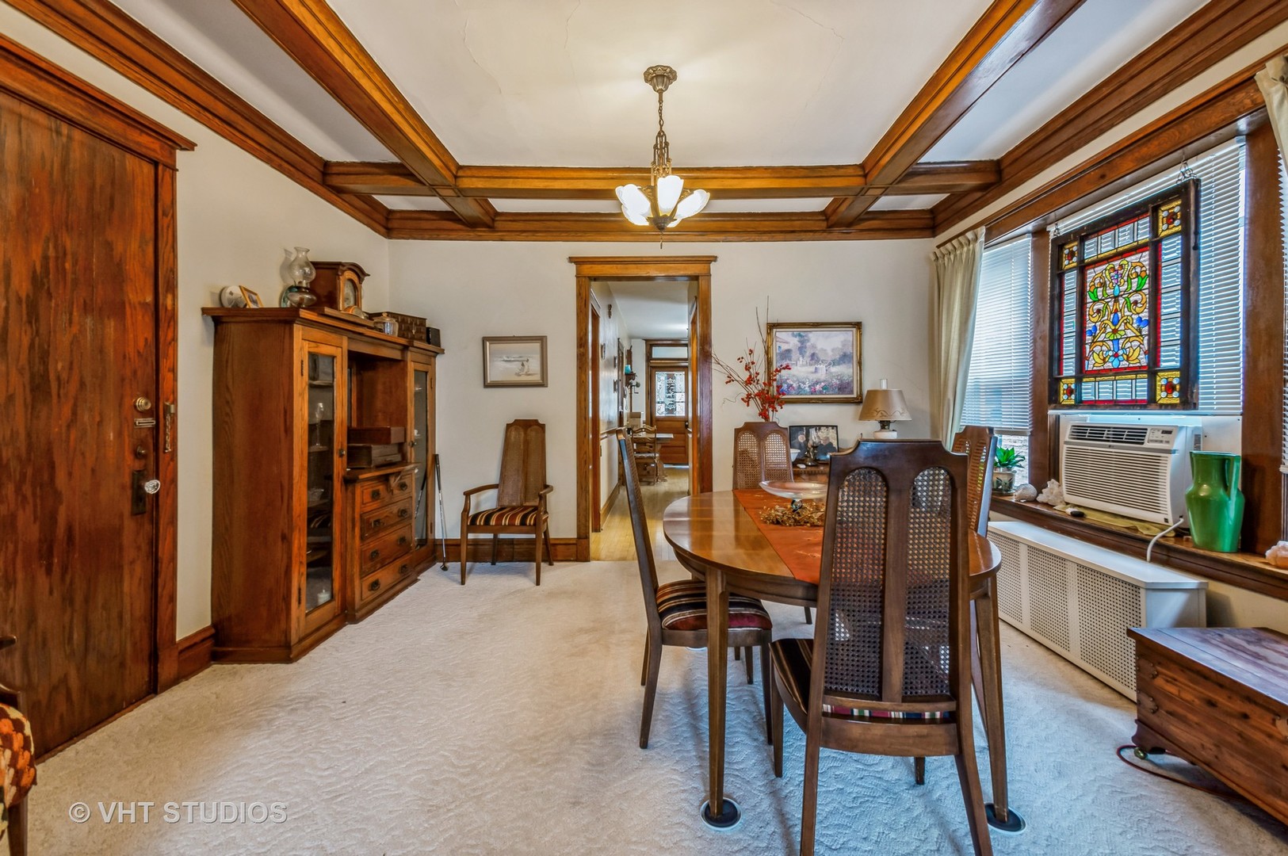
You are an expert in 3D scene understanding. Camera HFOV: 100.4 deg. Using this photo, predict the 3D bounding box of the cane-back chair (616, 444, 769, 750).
[{"bbox_3d":[0.180,0.553,2.060,0.560,1.080,0.490,0,2,-2],"label":"cane-back chair"}]

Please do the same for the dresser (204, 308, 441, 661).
[{"bbox_3d":[-1.733,0.245,3.237,0.450,1.610,1.680,0,2,2],"label":"dresser"}]

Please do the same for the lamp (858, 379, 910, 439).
[{"bbox_3d":[1.686,-0.049,3.760,0.335,0.580,0.335,0,2,2],"label":"lamp"}]

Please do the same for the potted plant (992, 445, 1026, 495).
[{"bbox_3d":[2.227,0.252,3.351,0.220,0.300,0.220,0,2,2],"label":"potted plant"}]

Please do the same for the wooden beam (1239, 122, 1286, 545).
[{"bbox_3d":[2.365,-0.322,2.010,0.100,1.600,0.140,0,1,1],"label":"wooden beam"}]

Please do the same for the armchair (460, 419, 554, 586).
[{"bbox_3d":[-0.920,0.477,3.790,0.570,1.090,0.560,0,1,5],"label":"armchair"}]

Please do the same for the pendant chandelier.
[{"bbox_3d":[0.078,-1.186,2.309,0.400,0.690,0.400,0,2,2],"label":"pendant chandelier"}]

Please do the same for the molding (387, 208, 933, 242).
[{"bbox_3d":[0.122,-1.535,4.040,4.140,0.210,0.090,0,1,1],"label":"molding"}]

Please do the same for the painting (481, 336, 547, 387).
[{"bbox_3d":[-0.975,-0.502,4.060,0.496,0.380,0.030,0,1,1],"label":"painting"}]

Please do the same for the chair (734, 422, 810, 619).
[{"bbox_3d":[0.670,0.520,2.735,0.480,1.100,0.560,0,1,1],"label":"chair"}]

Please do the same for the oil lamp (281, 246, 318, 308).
[{"bbox_3d":[-1.733,-0.735,2.720,0.140,0.375,0.140,0,2,2],"label":"oil lamp"}]

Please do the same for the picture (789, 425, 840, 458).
[{"bbox_3d":[1.228,0.112,3.860,0.355,0.260,0.070,0,2,2],"label":"picture"}]

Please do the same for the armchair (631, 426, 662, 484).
[{"bbox_3d":[0.042,0.420,8.333,0.480,0.890,0.500,0,2,2],"label":"armchair"}]

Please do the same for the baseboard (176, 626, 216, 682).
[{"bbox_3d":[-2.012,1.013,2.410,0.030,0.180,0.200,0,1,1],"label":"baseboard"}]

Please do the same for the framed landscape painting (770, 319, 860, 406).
[{"bbox_3d":[1.270,-0.486,3.980,0.710,0.610,0.050,0,2,2],"label":"framed landscape painting"}]

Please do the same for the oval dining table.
[{"bbox_3d":[0.615,0.726,2.070,1.100,0.745,1.500,0,1,1],"label":"oval dining table"}]

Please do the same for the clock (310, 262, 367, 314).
[{"bbox_3d":[-1.780,-0.775,3.100,0.200,0.360,0.260,0,1,1],"label":"clock"}]

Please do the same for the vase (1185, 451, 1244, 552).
[{"bbox_3d":[2.140,0.278,2.003,0.155,0.350,0.165,0,2,2],"label":"vase"}]

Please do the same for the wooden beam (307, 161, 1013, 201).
[{"bbox_3d":[0.075,-1.508,3.319,4.020,0.125,0.260,0,2,2],"label":"wooden beam"}]

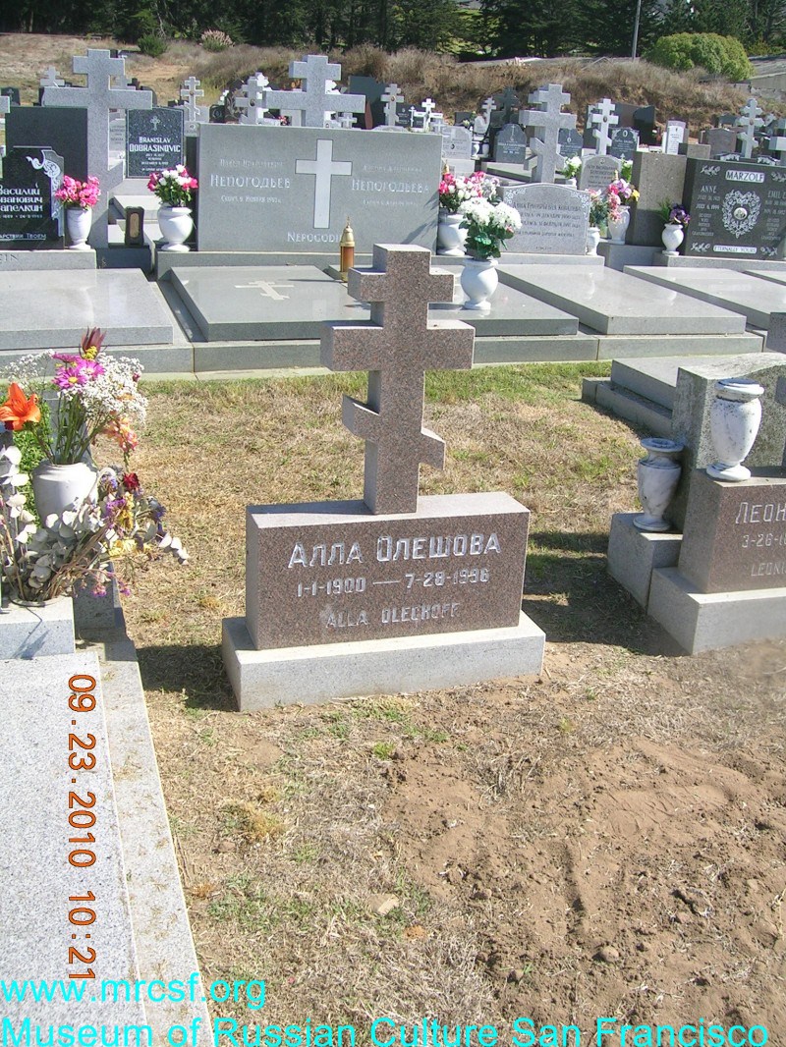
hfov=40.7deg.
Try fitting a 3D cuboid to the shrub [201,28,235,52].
[{"bbox_3d":[-9.603,-26.442,58.000,1.774,1.271,1.738,-4,23,-17],"label":"shrub"}]

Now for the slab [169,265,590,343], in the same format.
[{"bbox_3d":[-0.217,-1.411,6.657,2.122,0.091,1.893,-4,23,-17],"label":"slab"}]

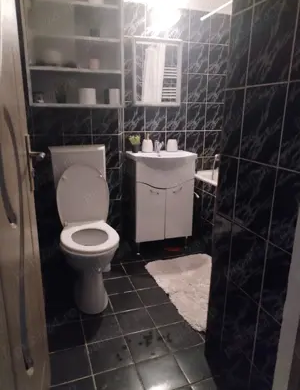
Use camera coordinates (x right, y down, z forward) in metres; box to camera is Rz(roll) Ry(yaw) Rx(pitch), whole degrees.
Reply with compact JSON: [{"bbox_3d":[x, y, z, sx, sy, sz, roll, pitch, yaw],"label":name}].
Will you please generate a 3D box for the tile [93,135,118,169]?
[{"bbox_3d":[-0.333,-0.328,2.278,0.200,0.252,0.010,-5,16,-20],"label":"tile"}]

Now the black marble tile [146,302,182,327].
[{"bbox_3d":[0.100,0.738,1.871,0.200,0.010,0.200,-5,16,-20],"label":"black marble tile"}]

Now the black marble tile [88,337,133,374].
[{"bbox_3d":[-0.206,0.821,1.544,0.200,0.010,0.200,-5,16,-20],"label":"black marble tile"}]

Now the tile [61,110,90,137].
[{"bbox_3d":[-0.504,-0.532,2.082,0.193,0.222,0.010,-5,16,-20],"label":"tile"}]

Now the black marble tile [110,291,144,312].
[{"bbox_3d":[-0.155,0.704,1.974,0.200,0.010,0.200,-5,16,-20],"label":"black marble tile"}]

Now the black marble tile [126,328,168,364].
[{"bbox_3d":[-0.020,0.810,1.627,0.202,0.010,0.199,-5,16,-20],"label":"black marble tile"}]

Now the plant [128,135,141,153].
[{"bbox_3d":[-0.134,-0.439,2.565,0.092,0.148,0.088,-5,16,-20],"label":"plant"}]

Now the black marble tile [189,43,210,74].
[{"bbox_3d":[0.437,-1.234,2.717,0.200,0.252,0.010,-5,16,-20],"label":"black marble tile"}]

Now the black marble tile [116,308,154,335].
[{"bbox_3d":[-0.089,0.754,1.802,0.200,0.010,0.200,-5,16,-20],"label":"black marble tile"}]

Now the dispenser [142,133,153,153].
[{"bbox_3d":[-0.021,-0.454,2.637,0.092,0.160,0.092,1,15,0],"label":"dispenser"}]

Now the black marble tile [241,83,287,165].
[{"bbox_3d":[0.369,-0.231,0.992,0.010,0.246,0.193,-5,16,-20],"label":"black marble tile"}]

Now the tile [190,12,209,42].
[{"bbox_3d":[0.440,-1.481,2.650,0.200,0.252,0.010,-5,16,-20],"label":"tile"}]

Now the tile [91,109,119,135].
[{"bbox_3d":[-0.330,-0.575,2.211,0.200,0.252,0.010,-5,16,-20],"label":"tile"}]

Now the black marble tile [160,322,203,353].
[{"bbox_3d":[0.171,0.794,1.695,0.202,0.010,0.199,-5,16,-20],"label":"black marble tile"}]

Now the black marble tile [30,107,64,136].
[{"bbox_3d":[-0.687,-0.517,2.016,0.193,0.222,0.010,-5,16,-20],"label":"black marble tile"}]

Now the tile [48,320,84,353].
[{"bbox_3d":[-0.465,0.786,1.656,0.200,0.010,0.200,-5,16,-20],"label":"tile"}]

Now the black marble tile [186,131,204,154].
[{"bbox_3d":[0.432,-0.489,2.935,0.200,0.252,0.010,-5,16,-20],"label":"black marble tile"}]

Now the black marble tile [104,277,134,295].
[{"bbox_3d":[-0.225,0.653,2.155,0.200,0.010,0.200,-5,16,-20],"label":"black marble tile"}]

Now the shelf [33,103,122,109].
[{"bbox_3d":[-0.510,-0.625,2.120,0.608,0.035,0.200,-5,16,-20],"label":"shelf"}]

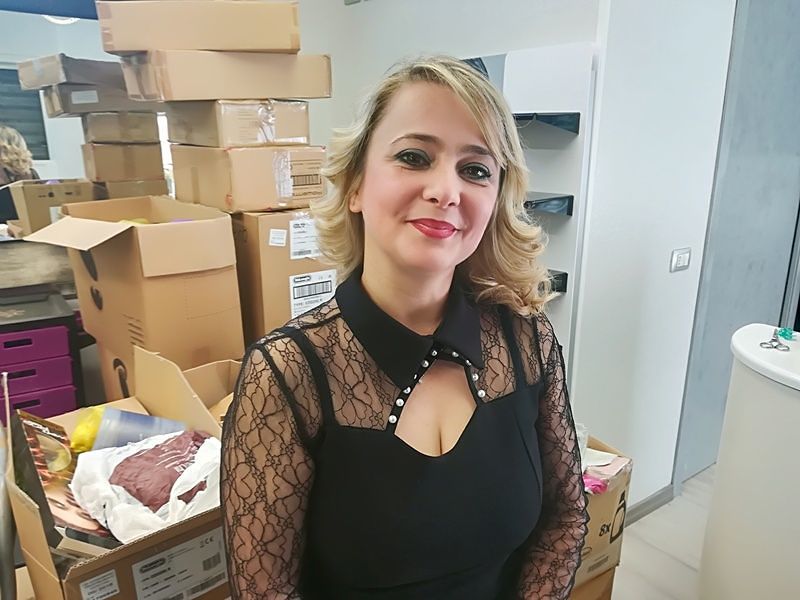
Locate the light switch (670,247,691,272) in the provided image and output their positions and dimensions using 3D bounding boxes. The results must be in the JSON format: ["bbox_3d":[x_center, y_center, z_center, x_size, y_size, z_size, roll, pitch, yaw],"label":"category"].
[{"bbox_3d":[1.030,-0.144,2.197,0.120,0.081,0.011,-9,17,-36],"label":"light switch"}]

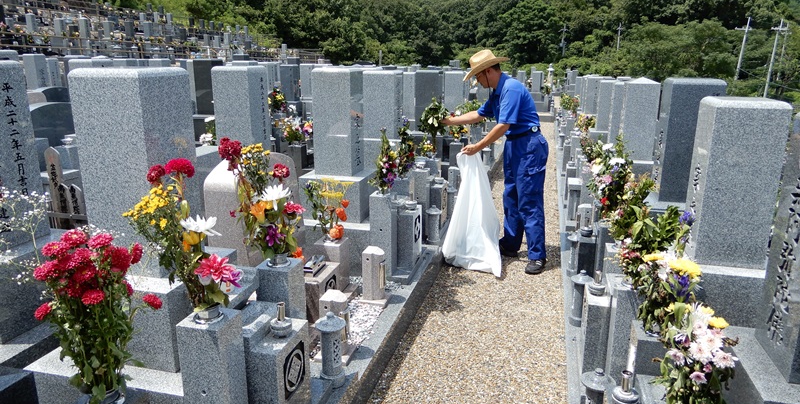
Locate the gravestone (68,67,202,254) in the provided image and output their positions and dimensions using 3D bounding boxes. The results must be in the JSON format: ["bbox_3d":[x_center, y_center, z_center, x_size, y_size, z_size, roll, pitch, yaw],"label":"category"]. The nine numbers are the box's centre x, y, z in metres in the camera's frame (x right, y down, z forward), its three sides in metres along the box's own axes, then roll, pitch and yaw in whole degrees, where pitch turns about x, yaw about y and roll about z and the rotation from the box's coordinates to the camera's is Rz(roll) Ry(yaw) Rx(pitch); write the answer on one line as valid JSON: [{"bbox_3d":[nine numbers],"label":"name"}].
[{"bbox_3d":[-0.909,-0.115,1.955,0.268,0.690,0.260,3,14,15],"label":"gravestone"}]

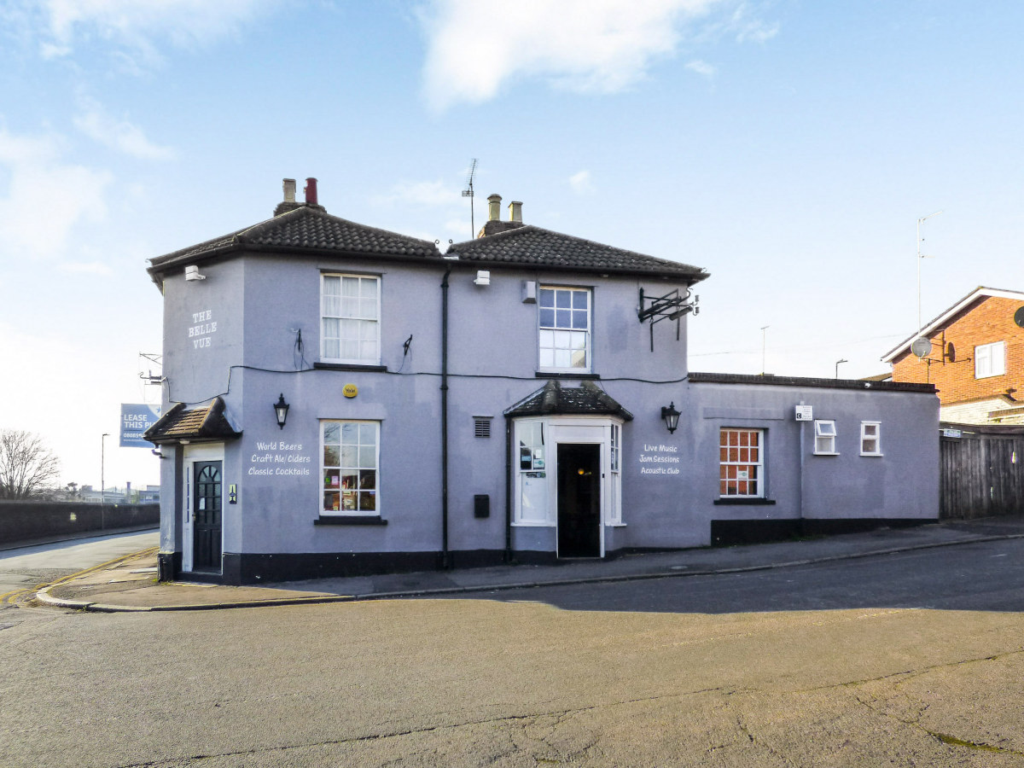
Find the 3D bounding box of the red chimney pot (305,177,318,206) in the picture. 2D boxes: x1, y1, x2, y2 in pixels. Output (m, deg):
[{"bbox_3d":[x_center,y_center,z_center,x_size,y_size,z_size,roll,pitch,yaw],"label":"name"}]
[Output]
[{"bbox_3d":[-4.401,-4.205,14.900,0.270,0.560,0.270,1,-3,-10],"label":"red chimney pot"}]

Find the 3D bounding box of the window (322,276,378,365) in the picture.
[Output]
[{"bbox_3d":[-2.824,-1.155,11.881,1.010,1.570,0.120,1,-3,-10],"label":"window"}]

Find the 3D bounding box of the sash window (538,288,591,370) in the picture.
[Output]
[{"bbox_3d":[0.974,-0.998,12.526,0.980,1.600,0.120,1,-3,-10],"label":"sash window"}]

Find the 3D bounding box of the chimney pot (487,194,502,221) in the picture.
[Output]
[{"bbox_3d":[-0.396,-4.102,15.800,0.320,0.590,0.320,0,-3,0],"label":"chimney pot"}]

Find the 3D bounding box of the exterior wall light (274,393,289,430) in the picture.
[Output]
[{"bbox_3d":[-3.874,0.466,11.439,0.270,0.620,0.380,1,-3,-10],"label":"exterior wall light"}]

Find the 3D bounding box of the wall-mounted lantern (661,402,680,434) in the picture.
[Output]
[{"bbox_3d":[2.930,0.624,12.595,0.270,0.600,0.400,1,-3,-10],"label":"wall-mounted lantern"}]

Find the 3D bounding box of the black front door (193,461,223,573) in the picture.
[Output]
[{"bbox_3d":[-5.485,2.381,12.250,0.760,1.980,0.080,-2,-3,27],"label":"black front door"}]

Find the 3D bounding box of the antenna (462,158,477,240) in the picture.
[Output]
[{"bbox_3d":[-1.006,-4.440,16.200,0.320,1.650,1.100,1,-3,-12],"label":"antenna"}]

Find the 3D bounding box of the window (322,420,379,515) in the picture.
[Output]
[{"bbox_3d":[-2.831,1.468,11.880,1.010,1.660,0.120,1,-3,-10],"label":"window"}]

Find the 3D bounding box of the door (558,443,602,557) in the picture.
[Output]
[{"bbox_3d":[1.172,2.030,11.900,0.760,1.990,0.080,0,-3,-8],"label":"door"}]

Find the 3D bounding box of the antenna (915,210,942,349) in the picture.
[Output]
[{"bbox_3d":[12.867,-3.227,21.000,0.300,4.200,0.800,1,-3,-23],"label":"antenna"}]

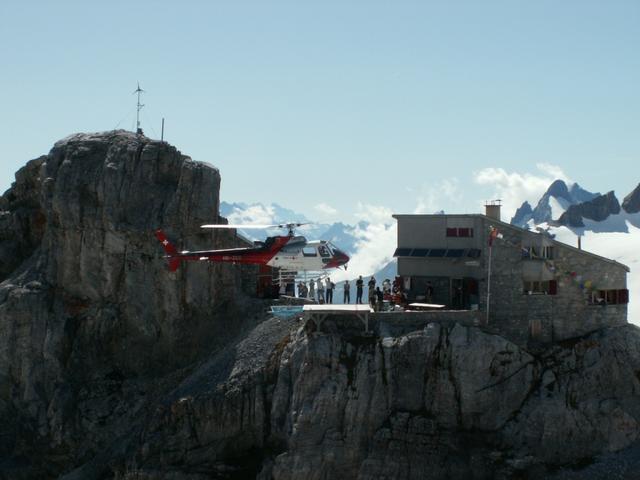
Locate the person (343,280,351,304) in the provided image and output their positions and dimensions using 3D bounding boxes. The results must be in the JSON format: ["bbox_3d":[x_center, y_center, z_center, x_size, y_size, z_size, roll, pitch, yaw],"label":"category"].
[{"bbox_3d":[1.788,3.477,95.500,0.460,1.560,0.380,1,2,22],"label":"person"}]

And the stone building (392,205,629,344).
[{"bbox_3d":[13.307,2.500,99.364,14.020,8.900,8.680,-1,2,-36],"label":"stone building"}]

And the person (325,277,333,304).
[{"bbox_3d":[0.596,3.349,94.500,0.550,1.700,0.380,1,2,22],"label":"person"}]

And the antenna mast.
[{"bbox_3d":[-11.779,-8.572,94.000,0.700,3.400,0.600,0,1,0],"label":"antenna mast"}]

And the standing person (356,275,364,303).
[{"bbox_3d":[2.654,3.290,94.500,0.520,1.820,0.380,1,2,22],"label":"standing person"}]

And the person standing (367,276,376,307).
[{"bbox_3d":[3.353,3.308,93.000,0.520,1.830,0.380,1,2,22],"label":"person standing"}]

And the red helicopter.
[{"bbox_3d":[-3.791,0.741,81.000,10.900,3.200,9.000,0,1,-1],"label":"red helicopter"}]

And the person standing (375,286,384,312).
[{"bbox_3d":[3.828,3.796,92.000,0.480,1.590,0.380,1,2,22],"label":"person standing"}]

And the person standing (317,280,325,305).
[{"bbox_3d":[0.033,3.371,94.500,0.500,1.660,0.380,1,2,22],"label":"person standing"}]

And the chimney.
[{"bbox_3d":[11.490,-1.954,95.500,0.800,1.300,0.800,-1,2,-36],"label":"chimney"}]

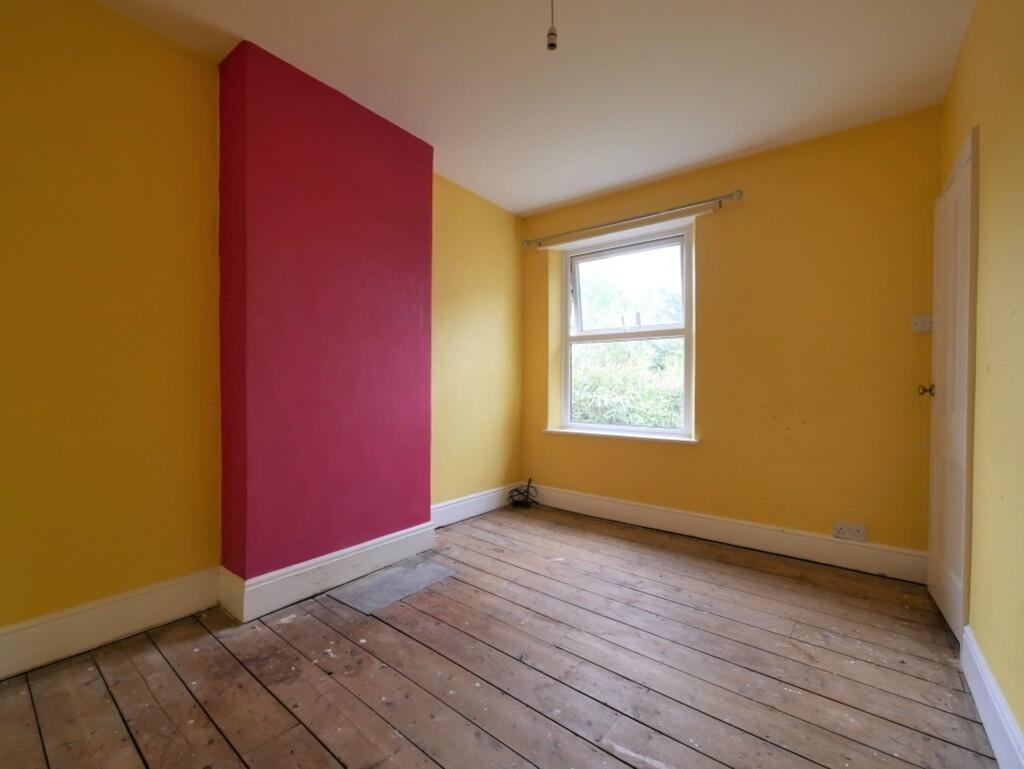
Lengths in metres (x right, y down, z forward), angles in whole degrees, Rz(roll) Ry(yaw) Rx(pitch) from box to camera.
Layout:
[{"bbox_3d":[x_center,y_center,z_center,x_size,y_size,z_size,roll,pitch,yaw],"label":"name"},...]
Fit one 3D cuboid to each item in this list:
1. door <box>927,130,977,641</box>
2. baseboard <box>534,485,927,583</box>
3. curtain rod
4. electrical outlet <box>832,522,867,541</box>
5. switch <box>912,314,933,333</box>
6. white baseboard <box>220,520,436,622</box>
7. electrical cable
[{"bbox_3d":[1.968,0.059,1.836,0.050,2.020,0.700,1,1,36],"label":"door"},{"bbox_3d":[1.155,0.971,2.965,2.625,0.180,0.022,1,1,35],"label":"baseboard"},{"bbox_3d":[0.801,-1.212,3.148,1.678,0.060,0.100,1,1,35],"label":"curtain rod"},{"bbox_3d":[1.955,0.859,2.398,0.146,0.086,0.016,1,1,35],"label":"electrical outlet"},{"bbox_3d":[2.198,-0.325,2.215,0.086,0.086,0.014,1,1,35],"label":"switch"},{"bbox_3d":[-0.955,0.969,2.343,0.280,0.180,1.080,1,1,40],"label":"white baseboard"},{"bbox_3d":[0.100,0.944,3.600,0.250,0.210,0.190,0,1,2],"label":"electrical cable"}]

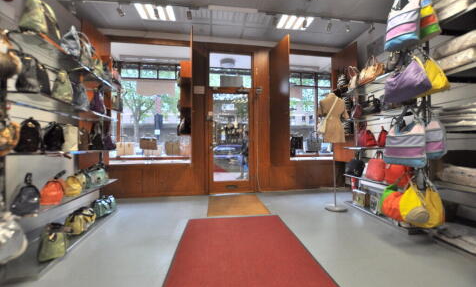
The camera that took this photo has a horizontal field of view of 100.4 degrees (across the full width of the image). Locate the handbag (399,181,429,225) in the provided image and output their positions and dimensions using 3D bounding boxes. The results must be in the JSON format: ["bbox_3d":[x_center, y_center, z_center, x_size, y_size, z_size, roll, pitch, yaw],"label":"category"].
[{"bbox_3d":[1.744,0.582,1.976,0.140,0.400,0.280,1,-1,-41],"label":"handbag"}]

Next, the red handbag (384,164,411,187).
[{"bbox_3d":[1.772,0.348,2.210,0.140,0.270,0.260,1,-1,-30],"label":"red handbag"}]

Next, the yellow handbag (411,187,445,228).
[{"bbox_3d":[1.961,0.648,2.058,0.140,0.380,0.290,1,-1,-41],"label":"yellow handbag"}]

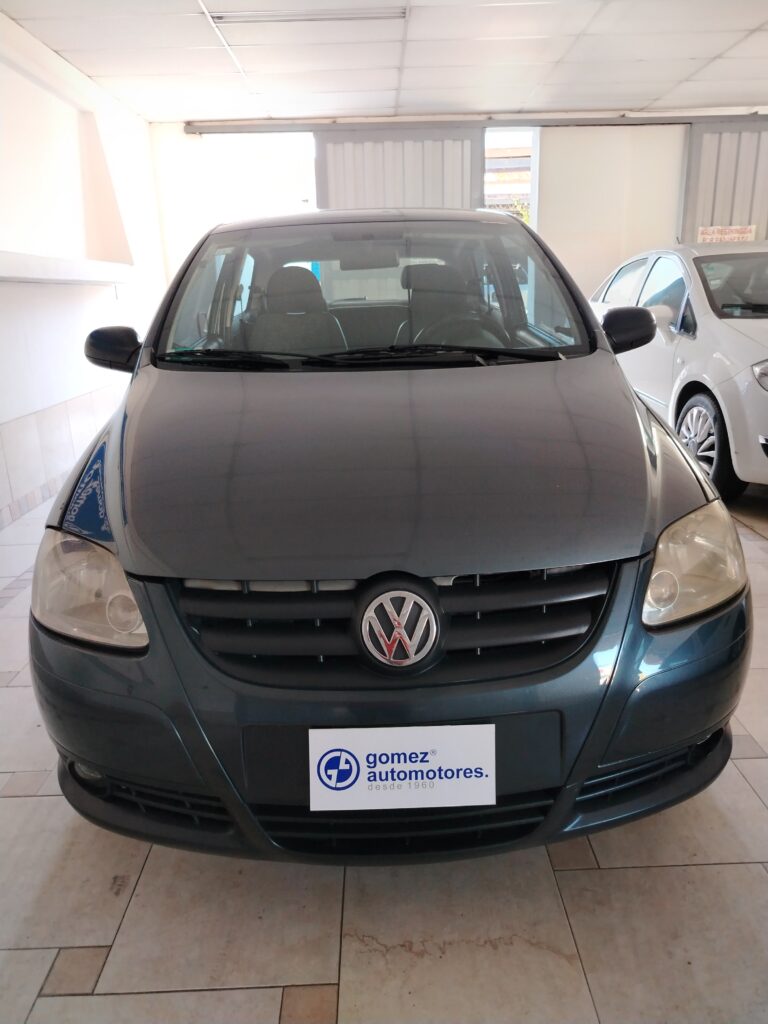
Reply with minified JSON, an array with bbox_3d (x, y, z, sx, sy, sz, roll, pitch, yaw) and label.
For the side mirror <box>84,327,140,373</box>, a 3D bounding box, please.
[{"bbox_3d":[-0.888,-0.537,2.345,0.210,0.150,0.130,-2,17,-1],"label":"side mirror"}]

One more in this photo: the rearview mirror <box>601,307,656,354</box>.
[{"bbox_3d":[0.815,-0.610,2.385,0.210,0.150,0.130,-2,17,-1],"label":"rearview mirror"}]

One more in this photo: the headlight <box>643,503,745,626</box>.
[{"bbox_3d":[0.610,0.091,1.401,0.310,0.190,0.250,-7,17,-16],"label":"headlight"}]

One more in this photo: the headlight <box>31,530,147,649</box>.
[{"bbox_3d":[-0.569,0.138,1.372,0.310,0.190,0.250,2,17,13],"label":"headlight"}]

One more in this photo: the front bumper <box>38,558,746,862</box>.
[{"bbox_3d":[0.029,0.322,1.376,1.600,0.550,0.490,-2,17,-1],"label":"front bumper"}]

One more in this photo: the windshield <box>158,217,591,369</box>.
[{"bbox_3d":[-0.034,-0.709,2.283,1.380,0.150,0.760,-2,60,-1],"label":"windshield"}]

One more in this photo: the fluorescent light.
[{"bbox_3d":[-0.458,-3.101,4.404,1.200,0.070,0.170,-2,17,0],"label":"fluorescent light"}]

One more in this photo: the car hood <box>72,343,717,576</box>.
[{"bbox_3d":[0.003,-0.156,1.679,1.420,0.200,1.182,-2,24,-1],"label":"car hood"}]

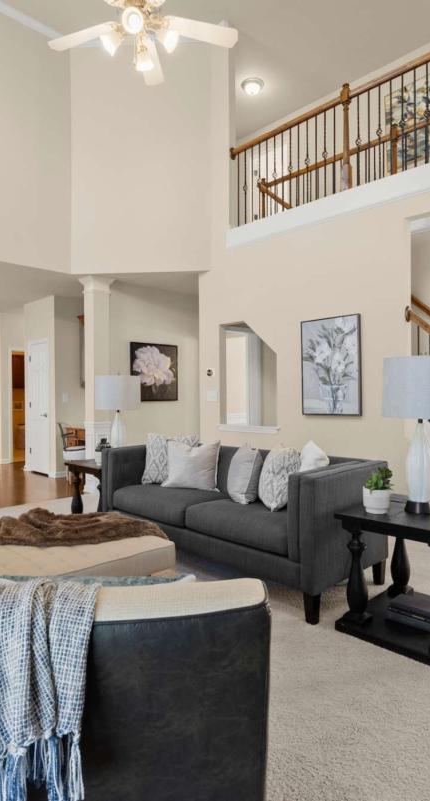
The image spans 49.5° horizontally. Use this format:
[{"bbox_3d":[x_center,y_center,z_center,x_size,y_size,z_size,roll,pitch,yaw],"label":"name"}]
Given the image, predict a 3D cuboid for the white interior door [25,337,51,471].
[{"bbox_3d":[-2.709,0.124,7.220,0.060,2.030,0.720,-1,0,-44],"label":"white interior door"}]

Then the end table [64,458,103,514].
[{"bbox_3d":[-0.914,0.844,4.166,0.624,0.572,0.562,-1,0,-44],"label":"end table"}]

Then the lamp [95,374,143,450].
[{"bbox_3d":[-0.883,0.177,4.281,0.405,0.775,0.405,0,0,0],"label":"lamp"}]

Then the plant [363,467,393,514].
[{"bbox_3d":[0.809,0.437,2.291,0.140,0.222,0.145,-1,0,-44],"label":"plant"}]

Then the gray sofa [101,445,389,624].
[{"bbox_3d":[0.081,0.755,3.281,0.800,0.738,1.980,-1,0,-44],"label":"gray sofa"}]

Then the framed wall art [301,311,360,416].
[{"bbox_3d":[1.060,-0.306,4.278,0.630,0.900,0.040,0,0,44],"label":"framed wall art"}]

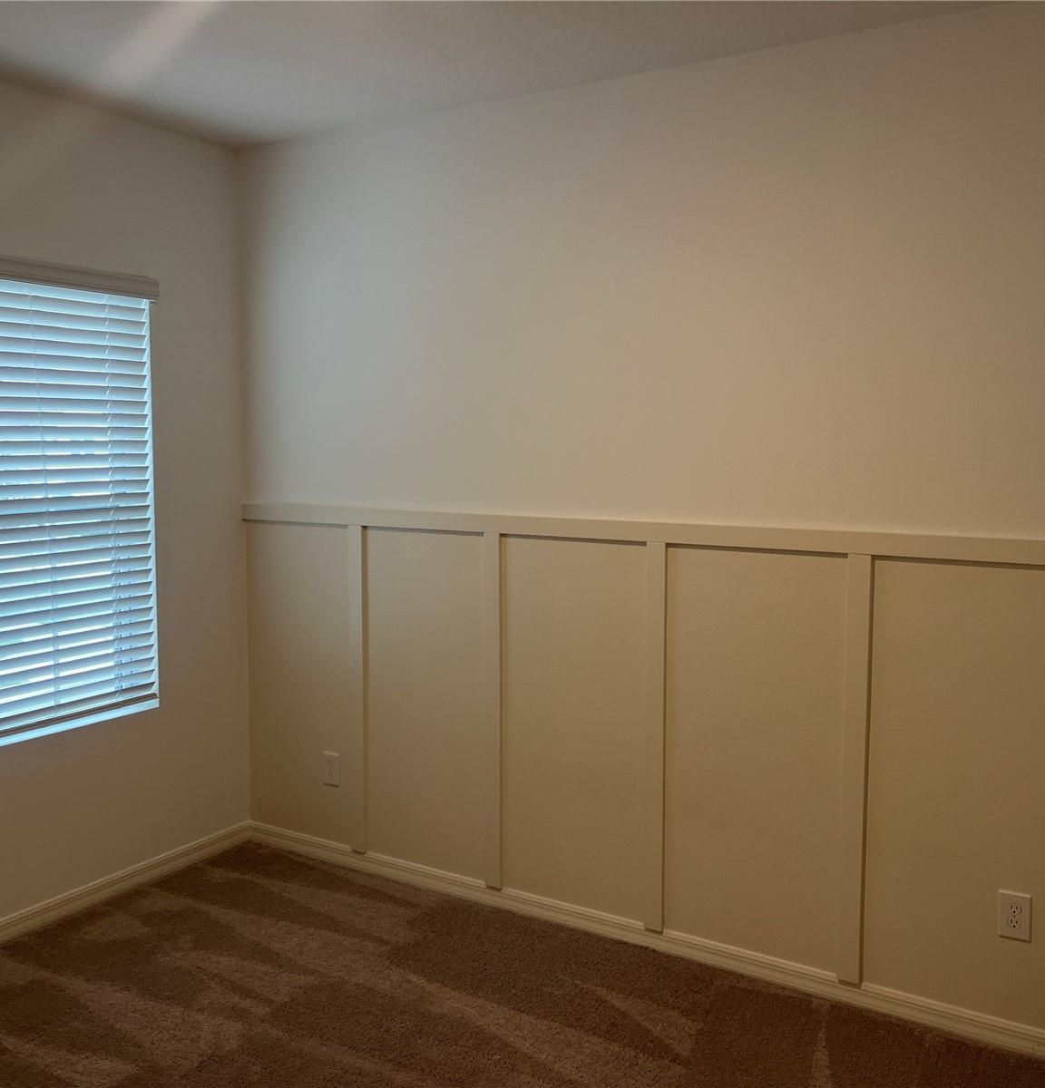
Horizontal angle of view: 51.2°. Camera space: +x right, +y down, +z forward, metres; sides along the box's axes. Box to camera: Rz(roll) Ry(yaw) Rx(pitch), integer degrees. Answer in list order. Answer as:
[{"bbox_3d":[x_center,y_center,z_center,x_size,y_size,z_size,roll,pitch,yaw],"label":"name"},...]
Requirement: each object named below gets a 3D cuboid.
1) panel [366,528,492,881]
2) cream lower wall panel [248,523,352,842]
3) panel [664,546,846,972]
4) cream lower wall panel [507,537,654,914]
[{"bbox_3d":[-0.352,0.551,3.813,0.530,1.196,0.030,3,6,32],"label":"panel"},{"bbox_3d":[-0.858,0.520,4.129,0.535,1.196,0.030,3,6,32],"label":"cream lower wall panel"},{"bbox_3d":[0.661,0.613,3.180,0.542,1.196,0.030,3,6,32],"label":"panel"},{"bbox_3d":[0.150,0.582,3.499,0.535,1.196,0.030,3,6,32],"label":"cream lower wall panel"}]

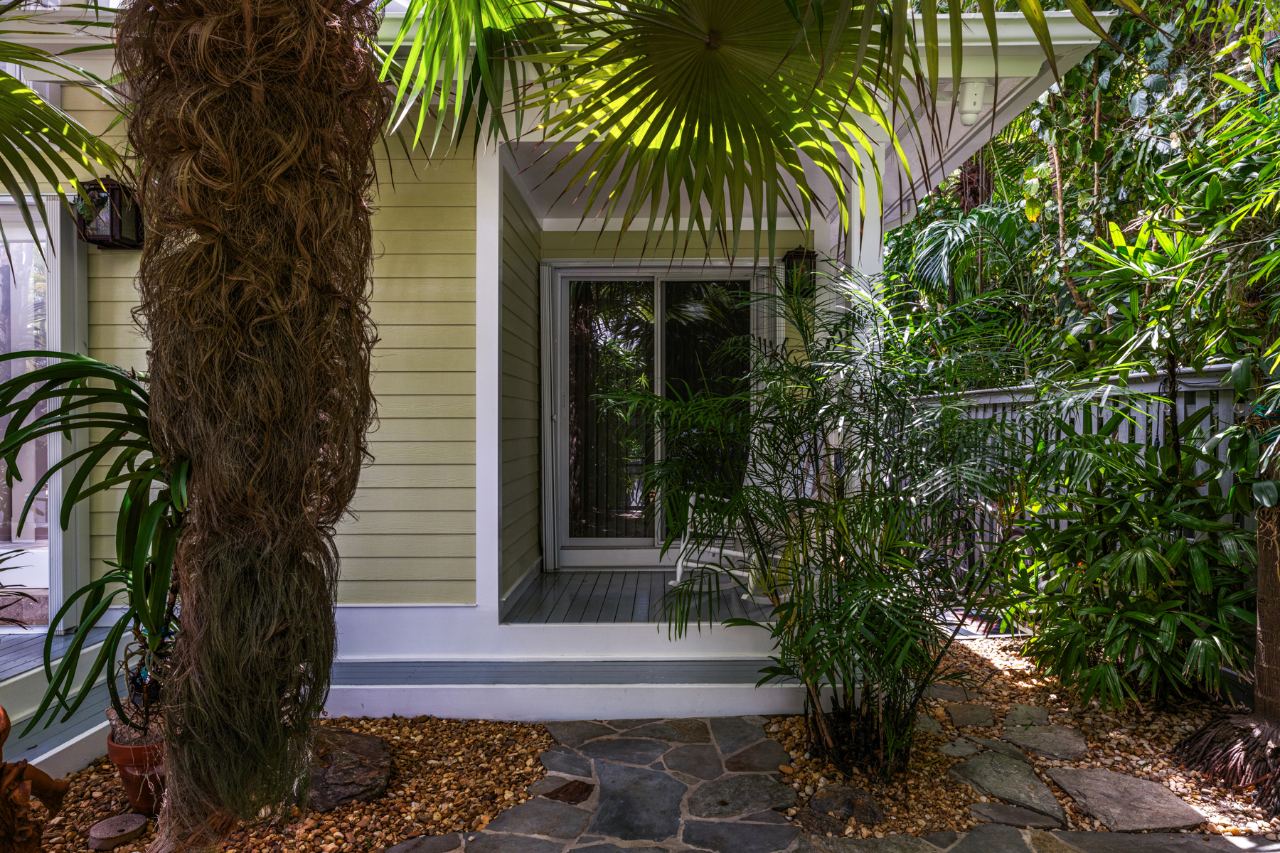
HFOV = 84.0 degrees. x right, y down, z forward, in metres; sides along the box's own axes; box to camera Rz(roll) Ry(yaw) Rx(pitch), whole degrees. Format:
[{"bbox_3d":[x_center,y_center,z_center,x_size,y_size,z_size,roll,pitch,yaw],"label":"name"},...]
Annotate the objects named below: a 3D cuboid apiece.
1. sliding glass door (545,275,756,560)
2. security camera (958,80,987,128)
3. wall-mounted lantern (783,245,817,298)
[{"bbox_3d":[0.155,-0.052,4.920,1.500,2.070,0.130,0,0,1],"label":"sliding glass door"},{"bbox_3d":[1.375,-1.342,2.950,0.120,0.200,0.125,0,0,1],"label":"security camera"},{"bbox_3d":[1.068,-1.040,4.730,0.215,0.335,0.225,0,0,1],"label":"wall-mounted lantern"}]

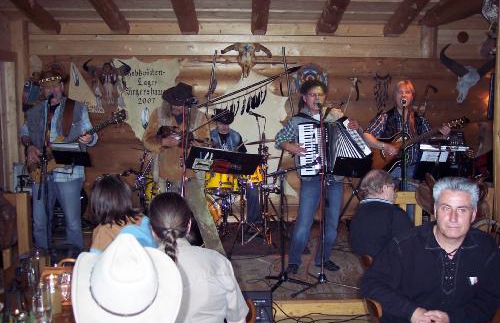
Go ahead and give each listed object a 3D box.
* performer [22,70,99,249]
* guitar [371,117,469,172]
[{"bbox_3d":[-1.880,0.028,5.584,0.700,1.850,0.480,-1,5,-12],"label":"performer"},{"bbox_3d":[1.638,-0.220,5.400,1.000,0.380,0.110,-25,-1,8],"label":"guitar"}]

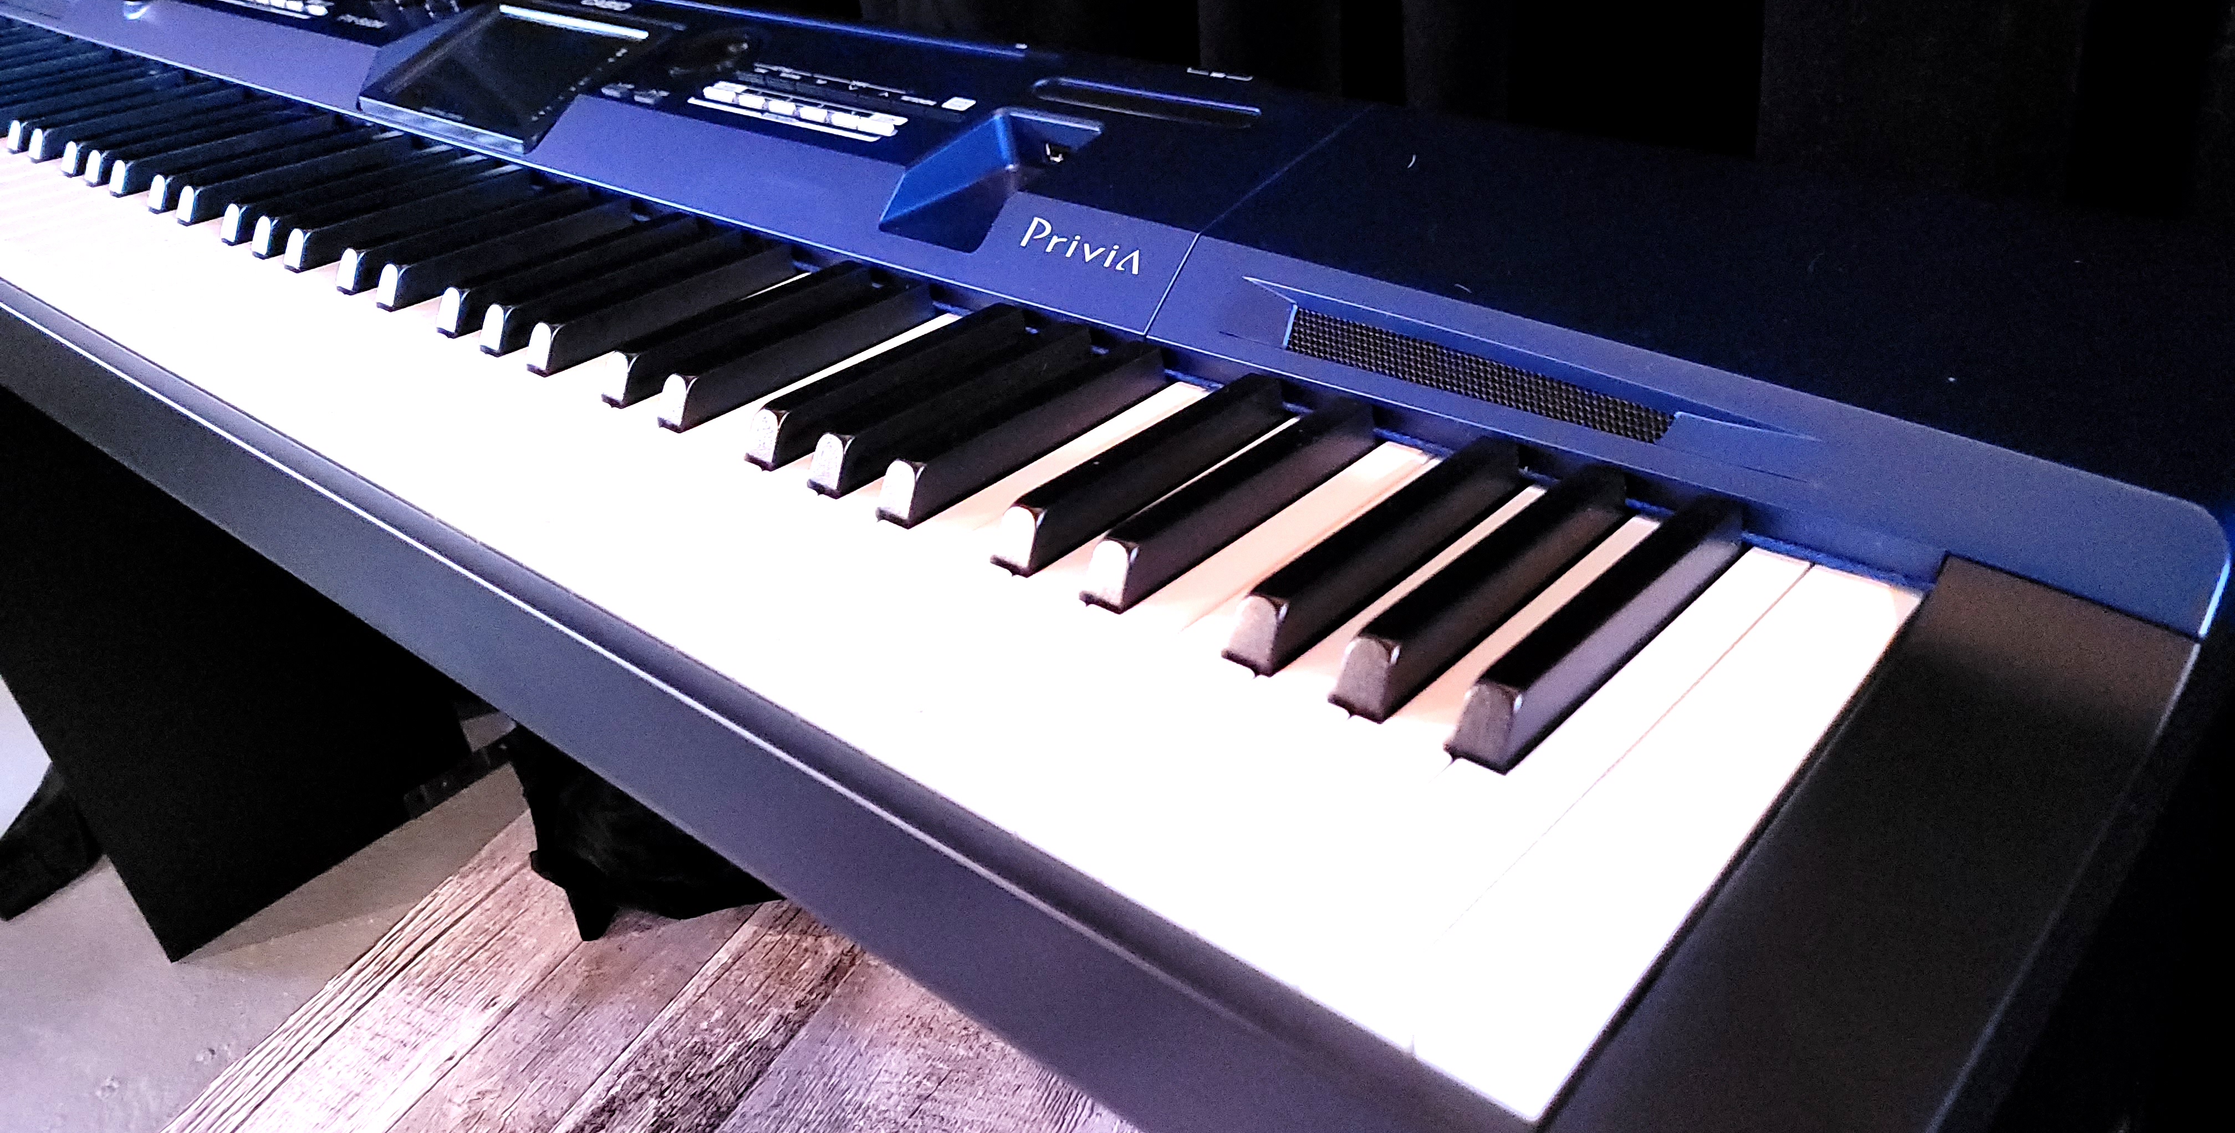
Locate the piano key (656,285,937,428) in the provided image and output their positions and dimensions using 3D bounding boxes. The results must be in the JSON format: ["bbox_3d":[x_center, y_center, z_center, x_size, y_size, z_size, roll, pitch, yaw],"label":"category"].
[{"bbox_3d":[-0.093,-0.065,0.497,0.011,0.011,0.099,22,39,37],"label":"piano key"}]

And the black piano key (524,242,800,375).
[{"bbox_3d":[-0.145,-0.085,0.539,0.011,0.011,0.099,22,39,37],"label":"black piano key"}]

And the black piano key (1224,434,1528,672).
[{"bbox_3d":[0.059,-0.005,0.373,0.011,0.011,0.099,22,39,37],"label":"black piano key"}]

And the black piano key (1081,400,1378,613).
[{"bbox_3d":[0.029,-0.017,0.398,0.011,0.011,0.099,22,39,37],"label":"black piano key"}]

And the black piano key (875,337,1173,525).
[{"bbox_3d":[-0.022,-0.037,0.440,0.011,0.011,0.099,22,39,37],"label":"black piano key"}]

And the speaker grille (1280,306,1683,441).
[{"bbox_3d":[0.085,-0.047,0.410,0.106,0.005,0.012,22,80,37],"label":"speaker grille"}]

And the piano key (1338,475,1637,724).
[{"bbox_3d":[0.079,0.003,0.357,0.011,0.011,0.099,22,39,37],"label":"piano key"}]

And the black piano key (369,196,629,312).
[{"bbox_3d":[-0.215,-0.113,0.596,0.011,0.011,0.099,22,39,37],"label":"black piano key"}]

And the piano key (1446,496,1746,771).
[{"bbox_3d":[0.100,0.011,0.340,0.011,0.011,0.099,22,39,37],"label":"piano key"}]

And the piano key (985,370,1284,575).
[{"bbox_3d":[0.008,-0.025,0.415,0.011,0.011,0.099,22,39,37],"label":"piano key"}]

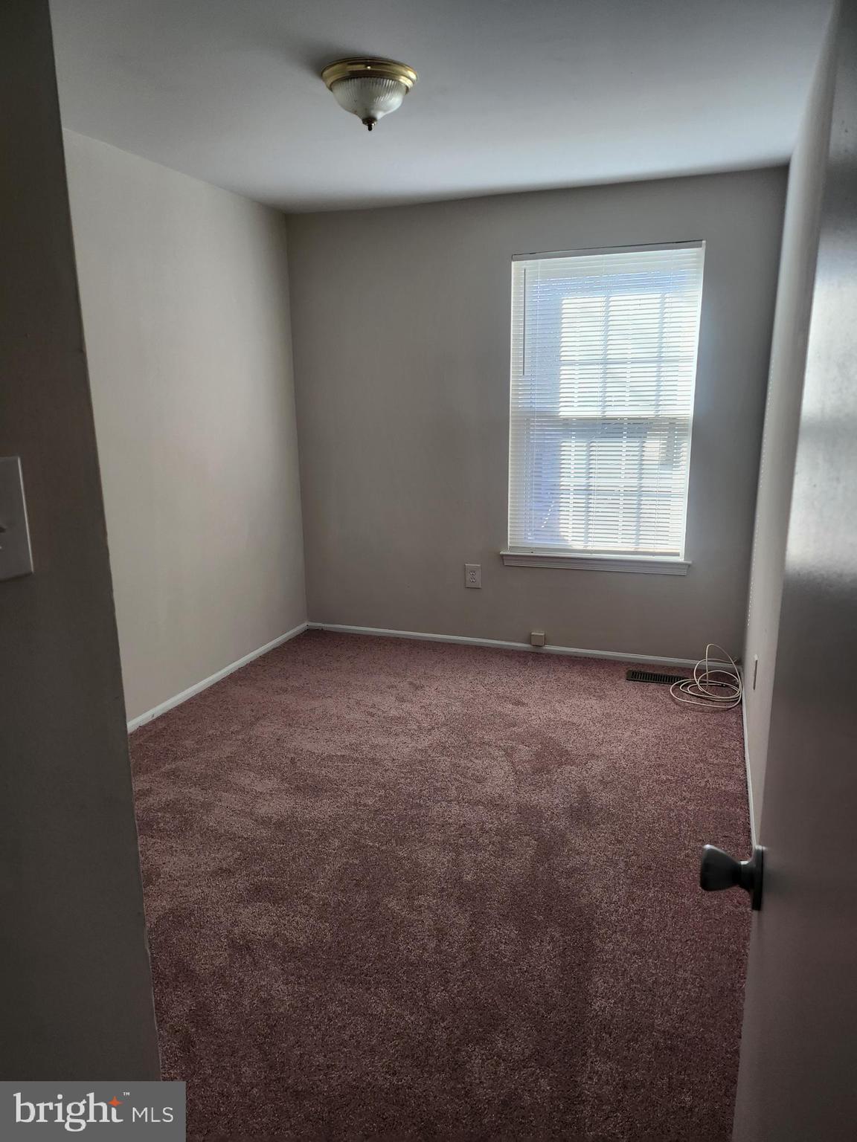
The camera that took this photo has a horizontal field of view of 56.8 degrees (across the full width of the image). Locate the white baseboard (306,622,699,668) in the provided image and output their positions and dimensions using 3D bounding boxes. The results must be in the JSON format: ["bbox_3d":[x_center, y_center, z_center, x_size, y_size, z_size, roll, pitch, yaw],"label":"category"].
[{"bbox_3d":[0.434,0.421,4.484,2.499,0.046,0.016,4,14,20],"label":"white baseboard"}]

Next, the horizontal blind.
[{"bbox_3d":[0.875,-0.831,4.057,0.928,1.528,0.080,4,14,20],"label":"horizontal blind"}]

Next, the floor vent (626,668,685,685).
[{"bbox_3d":[1.168,0.546,3.978,0.323,0.015,0.144,4,14,20],"label":"floor vent"}]

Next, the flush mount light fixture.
[{"bbox_3d":[-0.180,-1.456,2.465,0.297,0.157,0.297,-1,13,0],"label":"flush mount light fixture"}]

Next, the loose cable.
[{"bbox_3d":[1.354,0.479,3.837,0.340,0.200,0.500,4,14,20],"label":"loose cable"}]

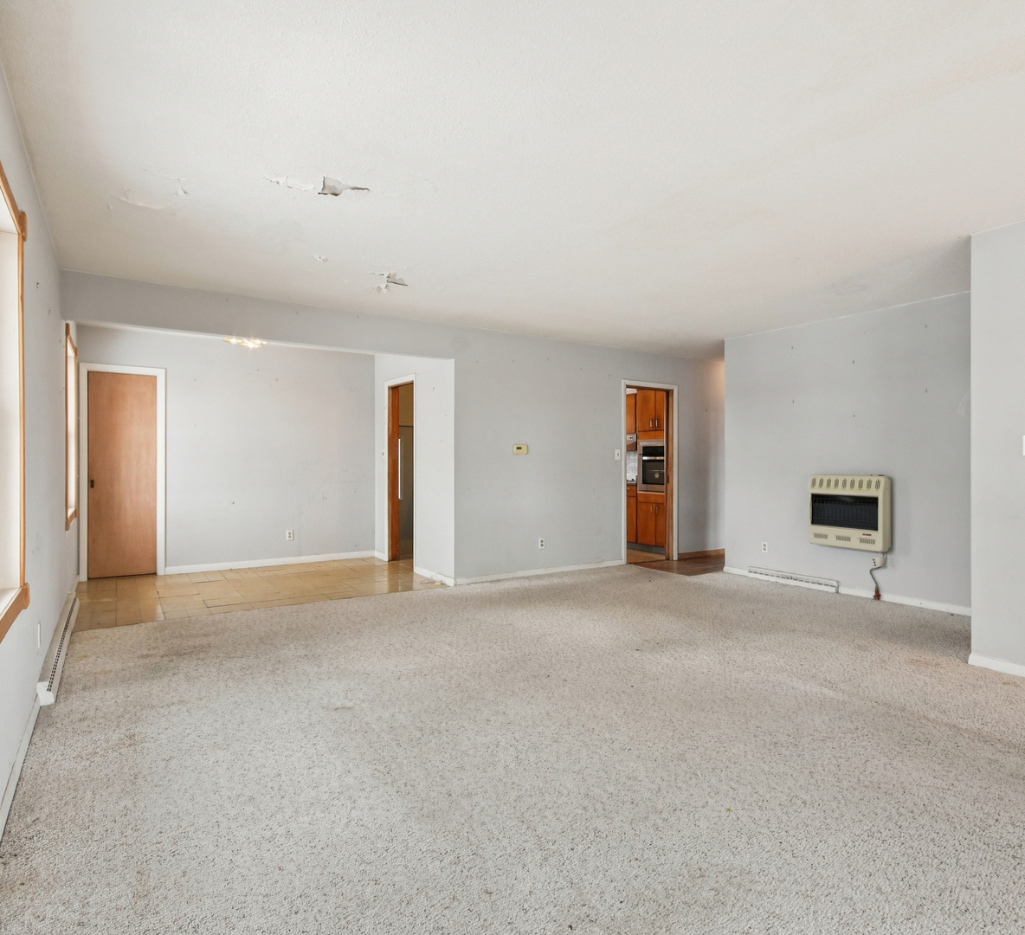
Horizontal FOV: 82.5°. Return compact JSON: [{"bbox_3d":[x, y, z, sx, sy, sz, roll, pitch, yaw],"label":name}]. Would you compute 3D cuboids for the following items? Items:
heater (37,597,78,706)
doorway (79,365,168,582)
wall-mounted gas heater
[{"bbox_3d":[-2.800,1.051,3.638,0.075,0.130,2.150,0,0,-34],"label":"heater"},{"bbox_3d":[-3.851,0.054,5.804,0.700,2.100,0.100,0,0,-34],"label":"doorway"},{"bbox_3d":[2.855,0.373,4.961,0.170,0.605,0.600,0,0,-34],"label":"wall-mounted gas heater"}]

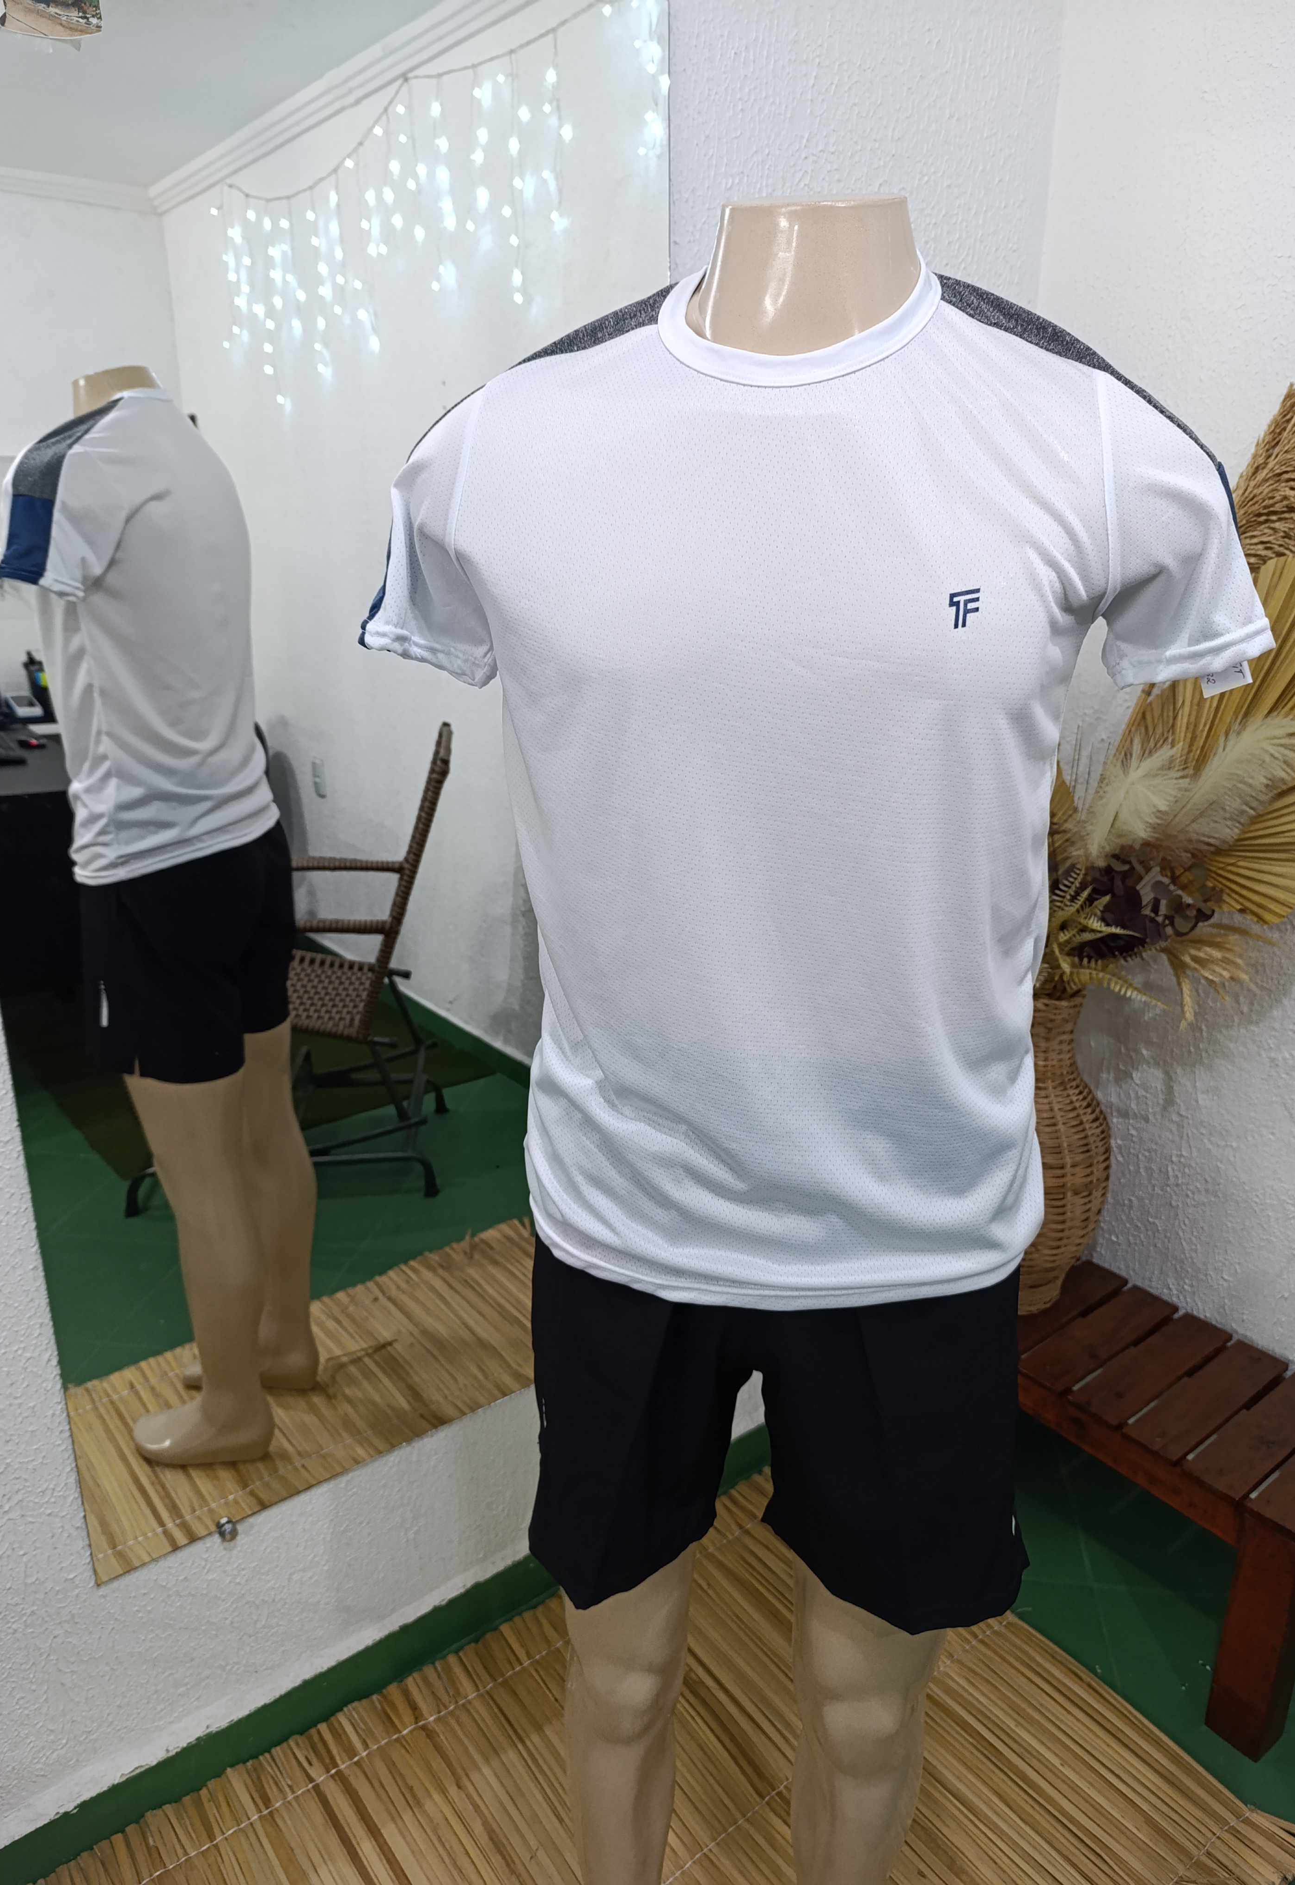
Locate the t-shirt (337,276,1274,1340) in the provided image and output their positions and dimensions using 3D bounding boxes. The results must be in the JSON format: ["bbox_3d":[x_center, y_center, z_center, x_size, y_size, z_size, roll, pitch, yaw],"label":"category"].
[{"bbox_3d":[0.098,-0.099,0.837,0.570,0.635,0.270,2,18,4],"label":"t-shirt"}]

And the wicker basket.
[{"bbox_3d":[0.581,0.311,1.865,0.205,0.505,0.205,-12,22,-33],"label":"wicker basket"}]

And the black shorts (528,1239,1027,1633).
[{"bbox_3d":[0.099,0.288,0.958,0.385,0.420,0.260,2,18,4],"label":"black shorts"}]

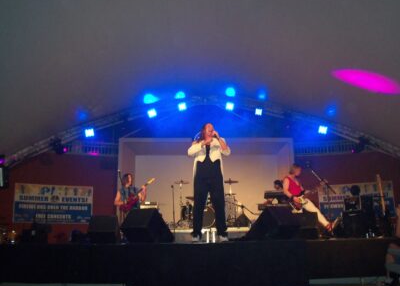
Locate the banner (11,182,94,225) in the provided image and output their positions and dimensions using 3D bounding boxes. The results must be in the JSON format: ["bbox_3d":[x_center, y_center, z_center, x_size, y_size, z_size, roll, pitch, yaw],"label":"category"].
[{"bbox_3d":[-4.561,1.893,12.192,2.320,1.200,0.030,3,-14,-11],"label":"banner"}]

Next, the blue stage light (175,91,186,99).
[{"bbox_3d":[-0.478,-1.151,9.623,0.270,0.210,0.200,0,12,0],"label":"blue stage light"}]

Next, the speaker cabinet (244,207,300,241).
[{"bbox_3d":[1.054,1.129,5.486,0.640,0.460,0.540,11,-17,-41],"label":"speaker cabinet"}]

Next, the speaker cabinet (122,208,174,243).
[{"bbox_3d":[-0.733,1.129,5.486,0.560,0.460,0.520,-11,-17,41],"label":"speaker cabinet"}]

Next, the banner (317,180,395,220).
[{"bbox_3d":[4.501,1.662,11.300,1.950,1.000,0.030,-6,-14,24],"label":"banner"}]

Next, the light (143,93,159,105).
[{"bbox_3d":[-1.209,-1.051,9.599,0.340,0.270,0.240,0,12,0],"label":"light"}]

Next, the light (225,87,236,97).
[{"bbox_3d":[0.753,-1.247,9.700,0.250,0.240,0.220,0,7,0],"label":"light"}]

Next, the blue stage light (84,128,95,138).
[{"bbox_3d":[-2.647,-0.251,9.410,0.240,0.240,0.200,0,12,0],"label":"blue stage light"}]

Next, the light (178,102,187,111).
[{"bbox_3d":[-0.429,-0.894,9.622,0.210,0.210,0.200,0,7,0],"label":"light"}]

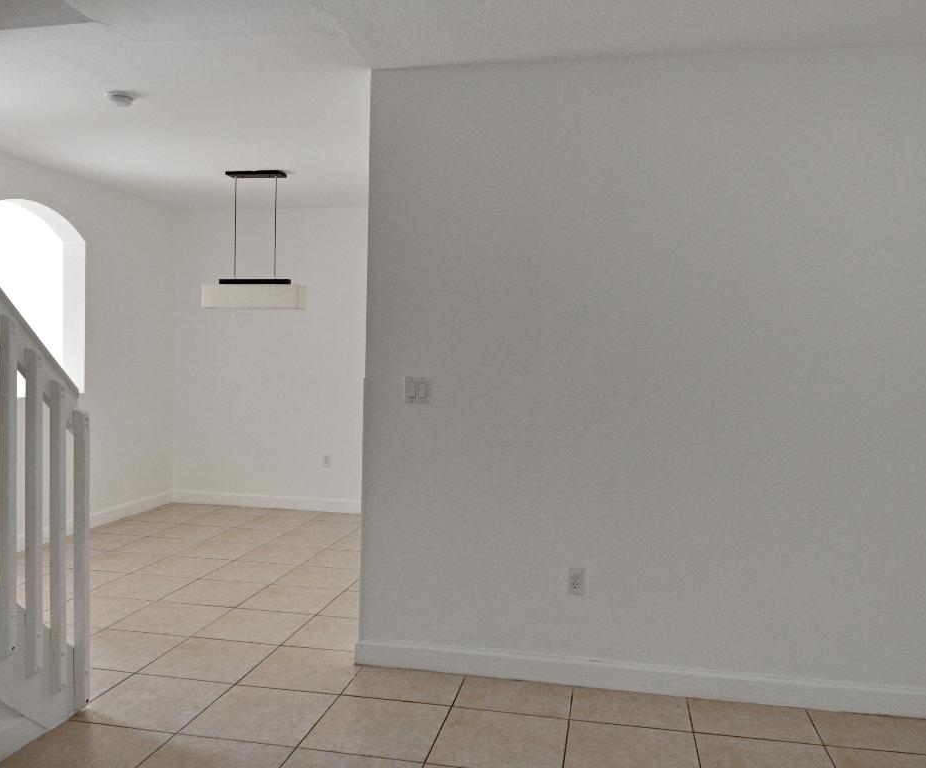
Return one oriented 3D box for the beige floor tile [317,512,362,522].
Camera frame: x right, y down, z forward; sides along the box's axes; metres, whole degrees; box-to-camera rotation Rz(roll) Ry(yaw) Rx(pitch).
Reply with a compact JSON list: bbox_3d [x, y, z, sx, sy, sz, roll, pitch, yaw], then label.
[{"bbox_3d":[-1.003,1.137,6.502,0.455,0.012,0.364,2,2,11],"label":"beige floor tile"}]

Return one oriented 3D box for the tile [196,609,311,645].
[{"bbox_3d":[-1.047,1.228,3.902,0.453,0.010,0.453,2,1,10],"label":"tile"}]

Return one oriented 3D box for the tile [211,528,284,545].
[{"bbox_3d":[-1.631,1.167,5.879,0.456,0.012,0.456,2,1,10],"label":"tile"}]

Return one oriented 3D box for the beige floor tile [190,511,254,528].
[{"bbox_3d":[-1.975,1.125,6.285,0.455,0.012,0.446,2,2,11],"label":"beige floor tile"}]

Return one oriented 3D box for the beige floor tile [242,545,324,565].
[{"bbox_3d":[-1.258,1.189,5.331,0.453,0.010,0.453,2,1,10],"label":"beige floor tile"}]

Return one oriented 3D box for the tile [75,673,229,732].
[{"bbox_3d":[-1.207,1.247,3.007,0.454,0.013,0.454,2,1,10],"label":"tile"}]

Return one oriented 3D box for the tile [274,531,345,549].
[{"bbox_3d":[-1.180,1.180,5.799,0.456,0.012,0.456,2,1,10],"label":"tile"}]

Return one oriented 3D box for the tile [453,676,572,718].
[{"bbox_3d":[0.210,1.282,3.148,0.454,0.013,0.308,2,1,10],"label":"tile"}]

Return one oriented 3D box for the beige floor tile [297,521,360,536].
[{"bbox_3d":[-1.099,1.171,6.250,0.456,0.012,0.456,2,1,10],"label":"beige floor tile"}]

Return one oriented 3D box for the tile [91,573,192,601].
[{"bbox_3d":[-1.857,1.188,4.472,0.455,0.012,0.446,2,2,11],"label":"tile"}]

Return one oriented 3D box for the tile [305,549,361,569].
[{"bbox_3d":[-0.809,1.202,5.266,0.456,0.012,0.456,2,1,10],"label":"tile"}]

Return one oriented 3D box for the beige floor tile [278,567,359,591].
[{"bbox_3d":[-0.888,1.211,4.802,0.453,0.010,0.453,2,1,10],"label":"beige floor tile"}]

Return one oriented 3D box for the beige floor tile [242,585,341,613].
[{"bbox_3d":[-0.971,1.221,4.363,0.456,0.012,0.456,2,1,10],"label":"beige floor tile"}]

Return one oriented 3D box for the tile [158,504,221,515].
[{"bbox_3d":[-2.373,1.122,6.898,0.453,0.010,0.412,2,1,10],"label":"tile"}]

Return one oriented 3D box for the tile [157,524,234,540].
[{"bbox_3d":[-2.057,1.138,5.853,0.455,0.012,0.446,2,2,11],"label":"tile"}]

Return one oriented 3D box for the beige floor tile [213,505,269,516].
[{"bbox_3d":[-1.924,1.136,6.819,0.453,0.010,0.412,2,1,10],"label":"beige floor tile"}]

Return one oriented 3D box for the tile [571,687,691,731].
[{"bbox_3d":[0.660,1.296,3.069,0.454,0.013,0.308,2,1,10],"label":"tile"}]

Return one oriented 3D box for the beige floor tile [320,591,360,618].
[{"bbox_3d":[-0.511,1.224,4.215,0.455,0.012,0.446,2,2,11],"label":"beige floor tile"}]

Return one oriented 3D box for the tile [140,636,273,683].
[{"bbox_3d":[-1.127,1.239,3.458,0.454,0.013,0.454,2,1,10],"label":"tile"}]

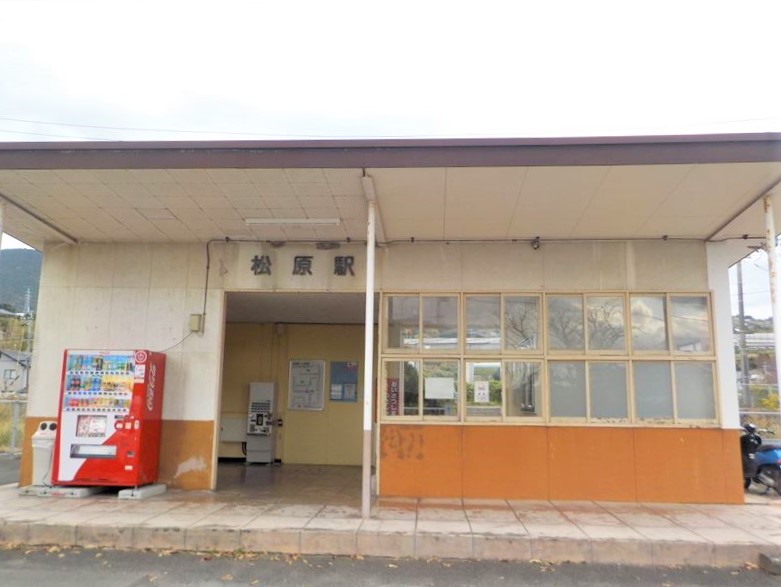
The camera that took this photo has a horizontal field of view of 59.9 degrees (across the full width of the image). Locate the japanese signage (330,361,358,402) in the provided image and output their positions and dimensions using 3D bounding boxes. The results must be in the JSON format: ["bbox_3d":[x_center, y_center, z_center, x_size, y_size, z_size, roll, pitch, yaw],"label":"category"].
[{"bbox_3d":[-0.966,1.844,14.161,0.563,0.824,0.040,0,-9,4],"label":"japanese signage"}]

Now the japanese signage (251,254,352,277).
[{"bbox_3d":[-1.299,-0.407,10.062,1.555,0.290,0.050,0,-9,4],"label":"japanese signage"}]

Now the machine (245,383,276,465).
[{"bbox_3d":[-2.606,2.663,13.877,0.502,1.635,0.420,0,-9,4],"label":"machine"}]

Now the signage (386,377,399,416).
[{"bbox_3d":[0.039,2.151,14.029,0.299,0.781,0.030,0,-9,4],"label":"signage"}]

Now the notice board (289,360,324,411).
[{"bbox_3d":[-1.749,1.922,14.199,0.725,1.004,0.040,0,-9,4],"label":"notice board"}]

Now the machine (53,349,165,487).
[{"bbox_3d":[-3.877,1.731,9.448,1.165,1.810,0.670,0,-9,4],"label":"machine"}]

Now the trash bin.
[{"bbox_3d":[-4.687,2.204,9.376,0.360,0.840,0.380,0,-9,4],"label":"trash bin"}]

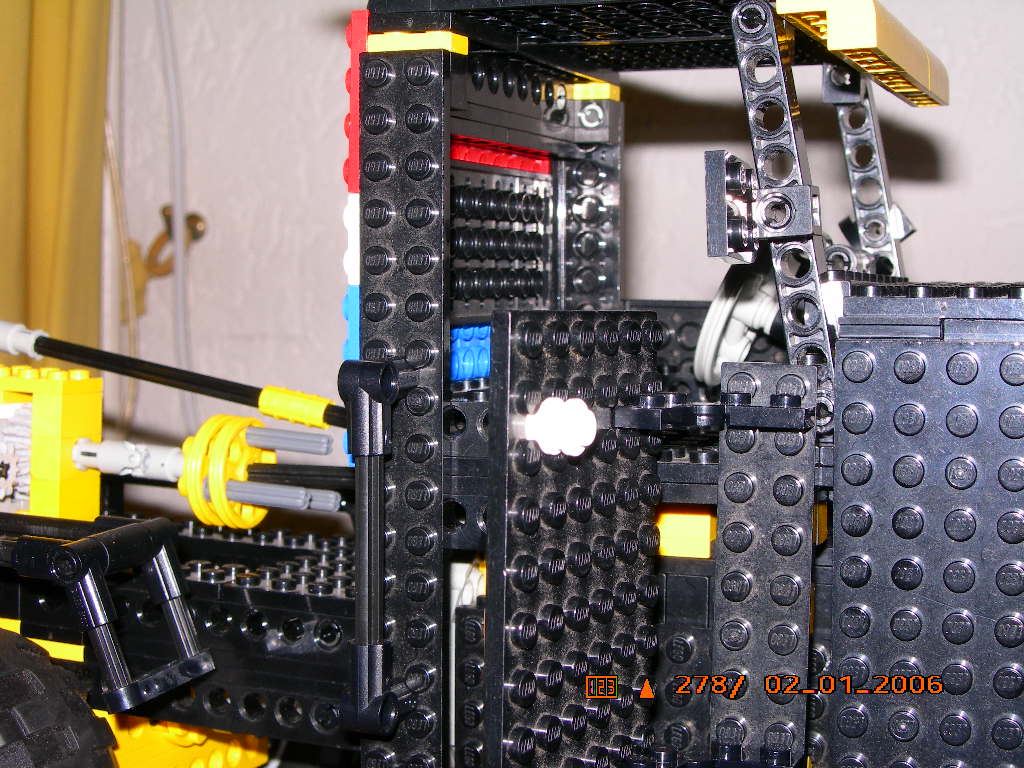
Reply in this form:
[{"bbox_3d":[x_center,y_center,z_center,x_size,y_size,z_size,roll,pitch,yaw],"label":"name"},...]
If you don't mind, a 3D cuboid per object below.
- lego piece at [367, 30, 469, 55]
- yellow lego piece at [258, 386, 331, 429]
[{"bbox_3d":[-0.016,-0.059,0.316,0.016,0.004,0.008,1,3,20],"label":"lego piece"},{"bbox_3d":[-0.047,0.005,0.395,0.016,0.007,0.007,13,7,20],"label":"yellow lego piece"}]

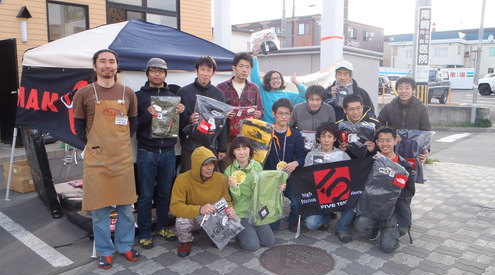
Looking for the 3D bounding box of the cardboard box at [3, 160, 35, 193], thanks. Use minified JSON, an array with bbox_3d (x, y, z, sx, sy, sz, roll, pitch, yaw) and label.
[{"bbox_3d":[-3.173,0.550,5.747,0.488,0.363,0.360,5,10,32],"label":"cardboard box"}]

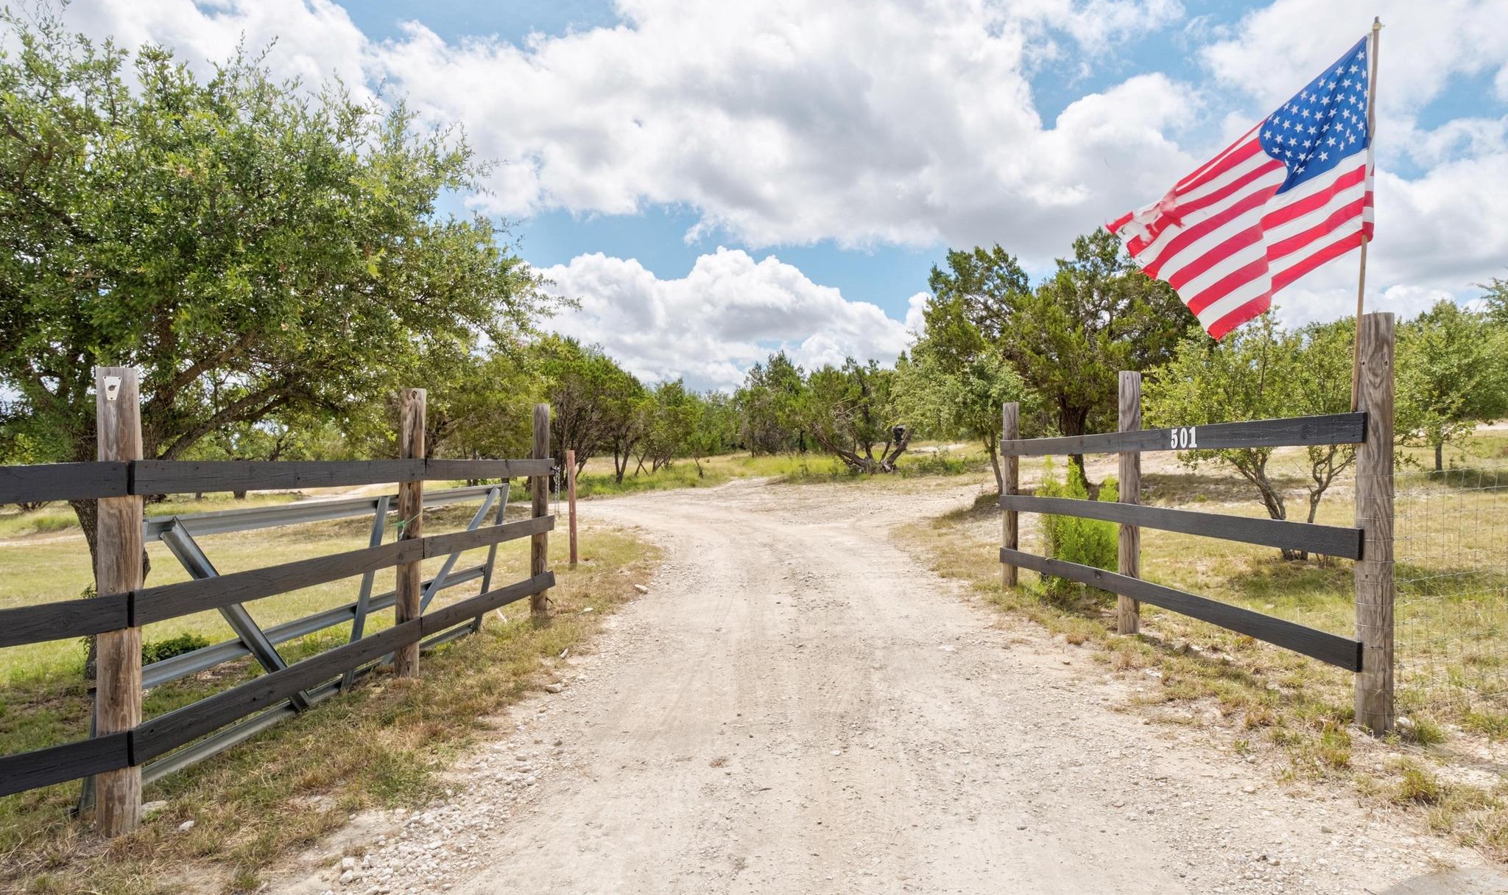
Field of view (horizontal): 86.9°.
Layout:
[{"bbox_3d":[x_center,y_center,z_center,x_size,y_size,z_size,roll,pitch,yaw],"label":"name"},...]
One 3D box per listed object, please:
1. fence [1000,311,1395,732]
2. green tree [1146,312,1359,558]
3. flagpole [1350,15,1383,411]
[{"bbox_3d":[2.620,0.355,5.600,0.220,1.920,4.140,0,0,-6],"label":"fence"},{"bbox_3d":[6.292,-0.148,10.000,2.680,3.050,2.600,0,0,0],"label":"green tree"},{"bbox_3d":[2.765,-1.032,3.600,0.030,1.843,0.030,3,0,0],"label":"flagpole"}]

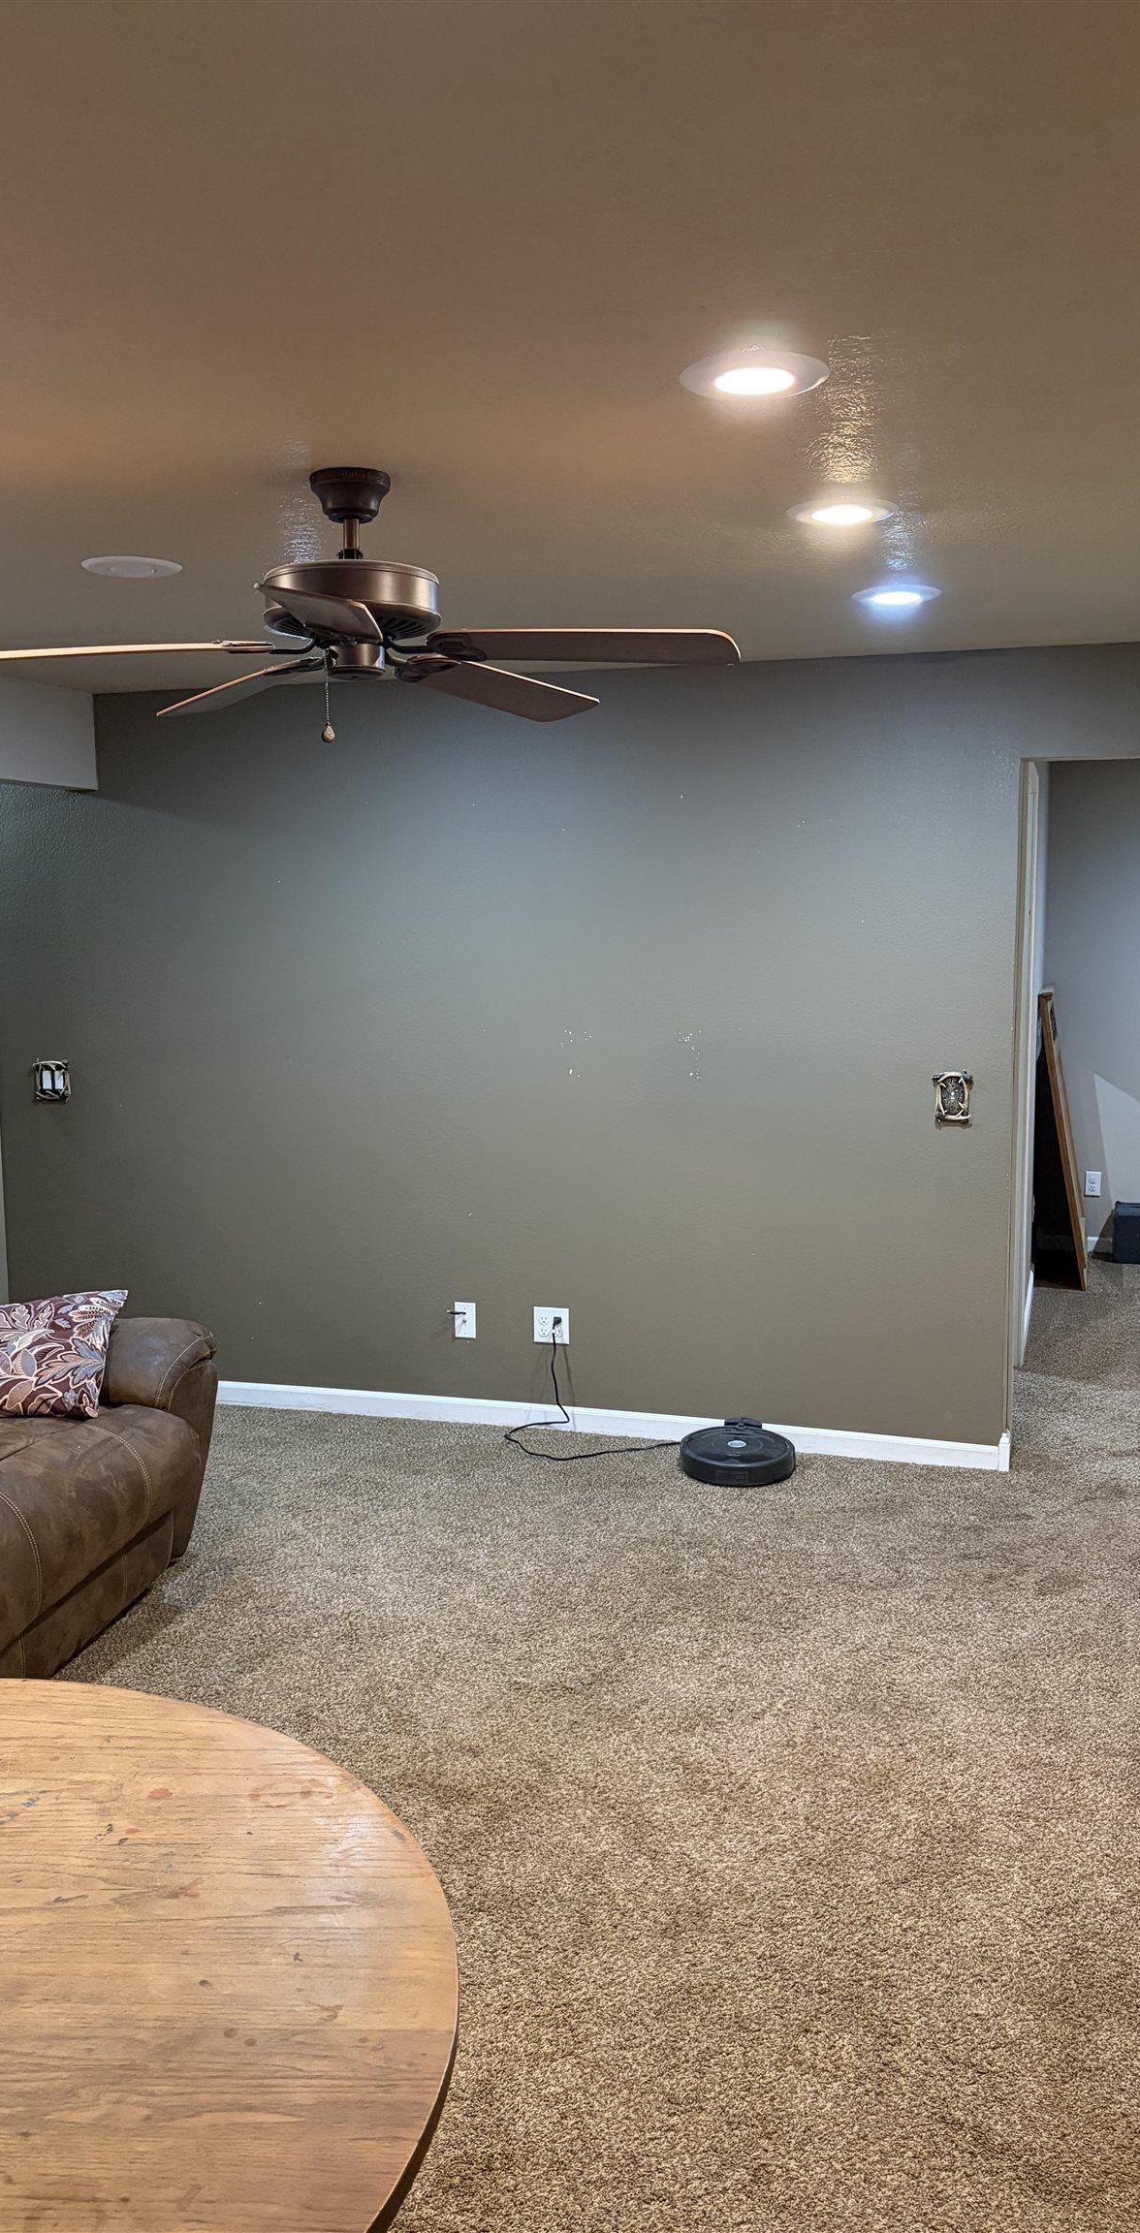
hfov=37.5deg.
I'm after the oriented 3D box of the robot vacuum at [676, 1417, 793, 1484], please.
[{"bbox_3d":[0.488,0.985,4.859,0.340,0.092,0.345,1,6,17],"label":"robot vacuum"}]

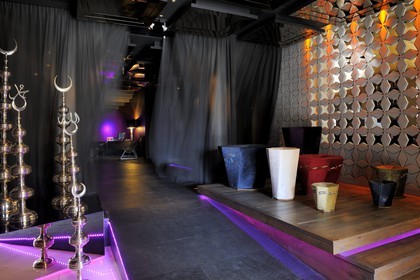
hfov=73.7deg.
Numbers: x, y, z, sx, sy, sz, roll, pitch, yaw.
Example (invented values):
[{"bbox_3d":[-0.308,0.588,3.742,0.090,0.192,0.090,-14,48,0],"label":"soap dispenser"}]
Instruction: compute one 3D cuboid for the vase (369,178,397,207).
[{"bbox_3d":[2.330,0.730,3.778,0.365,0.319,0.365,1,2,32],"label":"vase"}]

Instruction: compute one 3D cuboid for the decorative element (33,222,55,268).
[{"bbox_3d":[-1.700,1.070,2.860,0.225,0.440,0.225,0,0,0],"label":"decorative element"}]

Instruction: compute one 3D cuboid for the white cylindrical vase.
[{"bbox_3d":[1.120,0.505,4.258,0.488,0.744,0.488,0,2,15],"label":"white cylindrical vase"}]

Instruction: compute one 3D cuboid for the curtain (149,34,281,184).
[{"bbox_3d":[0.114,-0.773,7.100,3.300,3.750,0.600,0,2,3],"label":"curtain"}]

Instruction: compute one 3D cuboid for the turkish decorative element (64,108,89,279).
[{"bbox_3d":[-1.312,0.488,2.719,0.255,1.506,0.235,-1,2,-26],"label":"turkish decorative element"}]

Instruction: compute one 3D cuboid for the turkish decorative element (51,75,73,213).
[{"bbox_3d":[-1.655,0.029,3.152,0.261,1.476,0.250,-1,2,-28],"label":"turkish decorative element"}]

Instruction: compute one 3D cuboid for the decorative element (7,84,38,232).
[{"bbox_3d":[-1.837,0.121,2.746,0.277,1.322,0.257,-2,2,-34],"label":"decorative element"}]

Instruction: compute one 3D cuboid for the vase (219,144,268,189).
[{"bbox_3d":[0.624,0.485,5.214,0.859,0.722,0.859,0,2,7],"label":"vase"}]

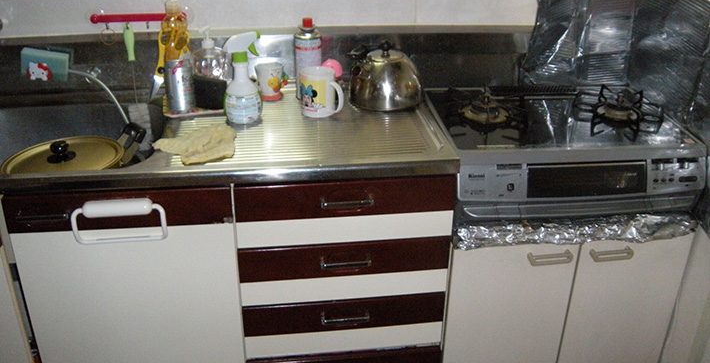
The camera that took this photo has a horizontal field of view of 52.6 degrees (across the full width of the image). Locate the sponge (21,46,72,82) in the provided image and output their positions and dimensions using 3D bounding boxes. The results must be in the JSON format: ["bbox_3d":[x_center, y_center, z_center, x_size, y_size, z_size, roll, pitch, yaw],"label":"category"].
[{"bbox_3d":[-0.746,-0.282,1.734,0.101,0.060,0.033,6,28,-12],"label":"sponge"}]

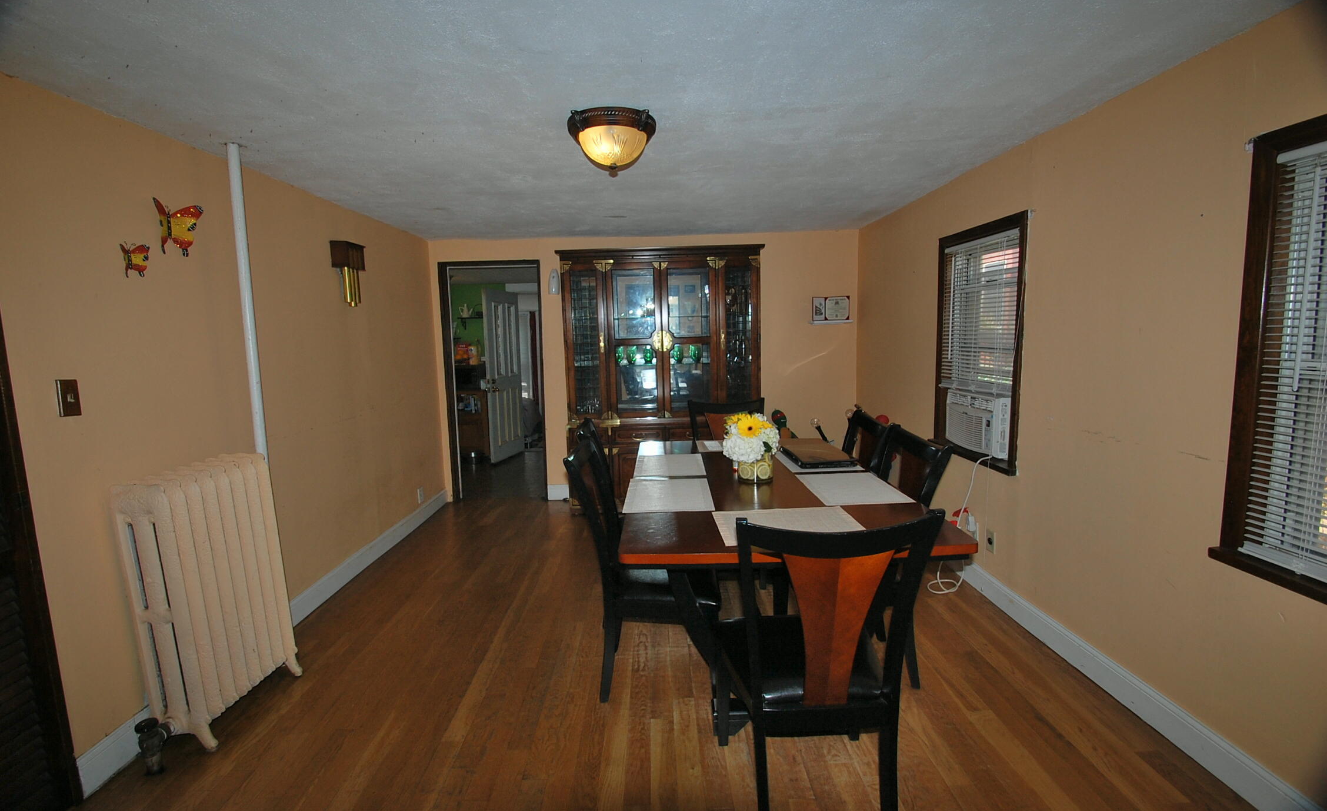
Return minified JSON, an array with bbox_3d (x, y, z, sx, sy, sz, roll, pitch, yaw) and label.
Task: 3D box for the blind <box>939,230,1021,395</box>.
[{"bbox_3d":[1.719,-0.483,3.044,0.045,0.820,0.685,-1,7,-1],"label":"blind"}]

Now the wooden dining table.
[{"bbox_3d":[0.416,0.704,2.623,1.090,0.760,1.800,-2,7,-1],"label":"wooden dining table"}]

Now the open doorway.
[{"bbox_3d":[-1.459,-0.193,4.862,0.860,2.080,0.130,-2,7,-1],"label":"open doorway"}]

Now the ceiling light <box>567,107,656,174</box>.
[{"bbox_3d":[-0.202,-1.045,2.220,0.365,0.178,0.365,-1,7,-1],"label":"ceiling light"}]

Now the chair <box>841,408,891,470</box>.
[{"bbox_3d":[0.838,0.549,2.913,0.560,0.990,0.490,-1,7,-1],"label":"chair"}]

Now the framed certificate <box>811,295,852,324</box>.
[{"bbox_3d":[1.434,-0.815,4.712,0.335,0.222,0.030,-1,7,-1],"label":"framed certificate"}]

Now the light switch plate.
[{"bbox_3d":[-1.901,-0.024,1.765,0.011,0.116,0.068,-2,7,-1],"label":"light switch plate"}]

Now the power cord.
[{"bbox_3d":[1.600,0.624,2.954,0.250,0.800,0.350,-1,7,-1],"label":"power cord"}]

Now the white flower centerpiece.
[{"bbox_3d":[0.394,0.187,2.508,0.250,0.295,0.245,-2,7,-1],"label":"white flower centerpiece"}]

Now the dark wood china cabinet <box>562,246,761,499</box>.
[{"bbox_3d":[-0.002,-0.201,4.571,1.630,2.100,0.410,-1,7,-1],"label":"dark wood china cabinet"}]

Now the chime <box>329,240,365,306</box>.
[{"bbox_3d":[-1.896,-0.783,3.338,0.095,0.385,0.195,-2,7,-1],"label":"chime"}]

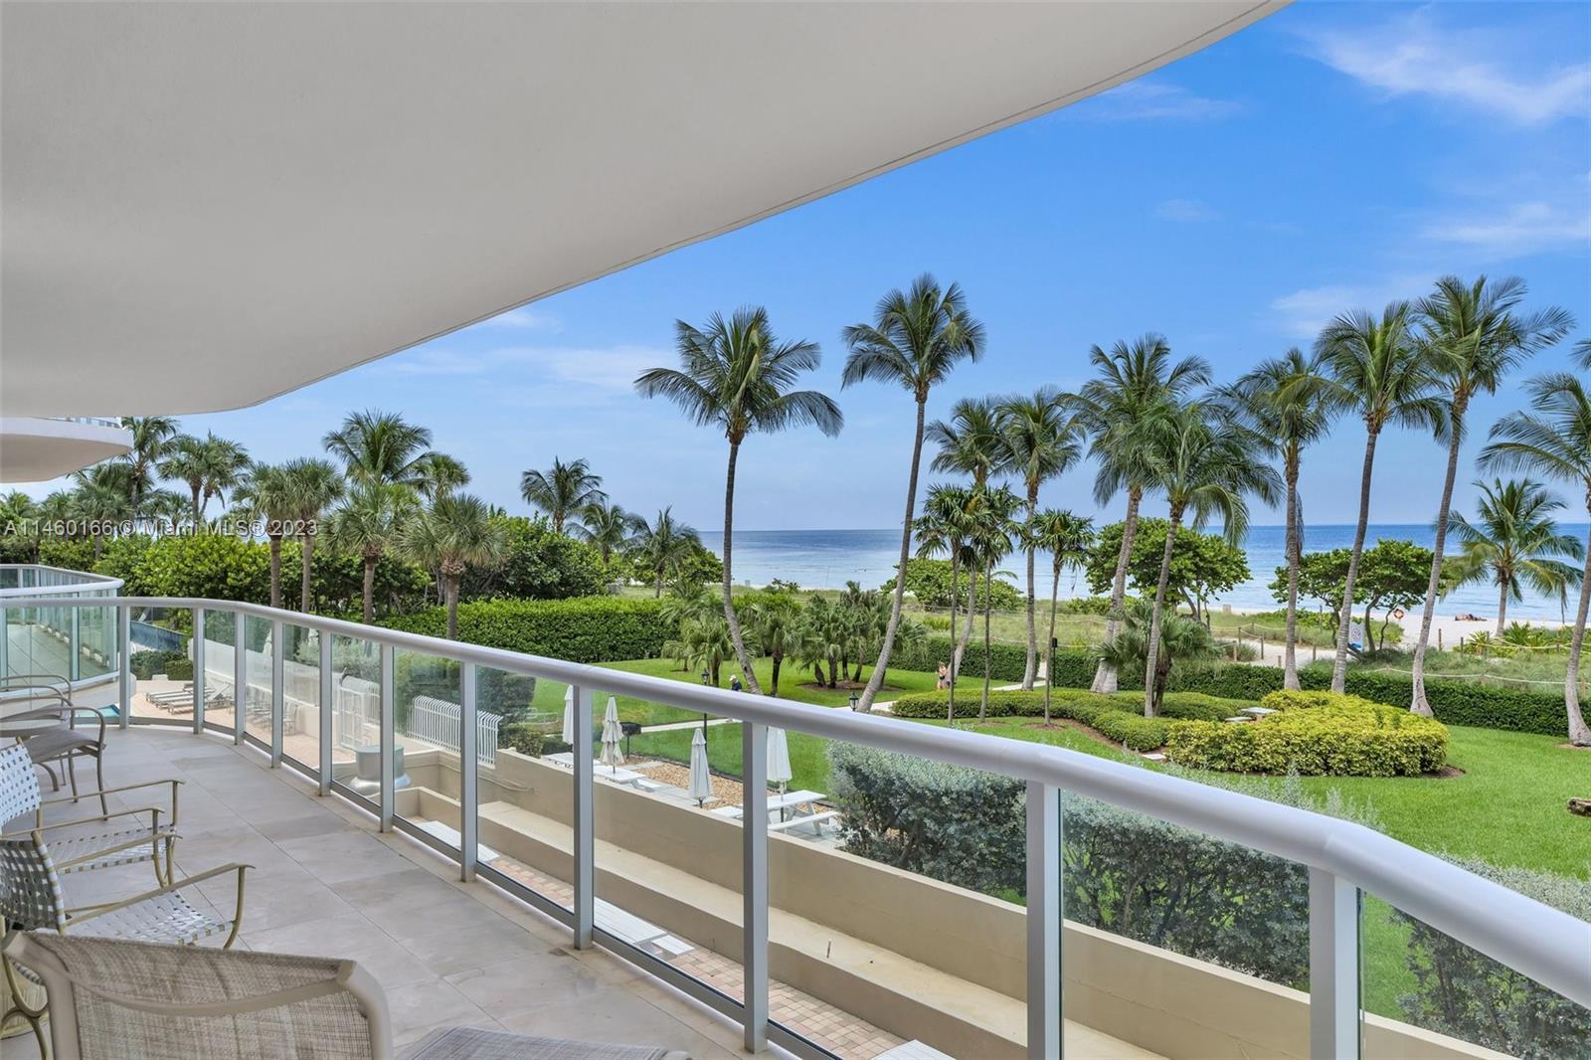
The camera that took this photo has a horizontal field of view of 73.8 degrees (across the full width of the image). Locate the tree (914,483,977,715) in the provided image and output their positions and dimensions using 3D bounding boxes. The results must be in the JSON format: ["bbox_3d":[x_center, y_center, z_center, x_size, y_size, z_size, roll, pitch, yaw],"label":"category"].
[{"bbox_3d":[5.570,2.727,39.443,2.220,8.970,2.110,-1,0,0],"label":"tree"}]

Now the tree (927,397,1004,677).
[{"bbox_3d":[7.740,0.501,47.500,3.900,12.919,4.200,0,0,9],"label":"tree"}]

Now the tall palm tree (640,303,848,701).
[{"bbox_3d":[-2.311,-1.142,43.800,8.400,16.200,7.600,0,0,-3],"label":"tall palm tree"}]

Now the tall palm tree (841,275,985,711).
[{"bbox_3d":[4.487,-1.389,40.500,5.600,16.689,5.800,0,0,6],"label":"tall palm tree"}]

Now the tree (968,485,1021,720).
[{"bbox_3d":[7.240,2.647,38.600,2.050,8.553,2.100,0,0,11],"label":"tree"}]

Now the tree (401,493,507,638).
[{"bbox_3d":[-13.512,2.953,42.000,4.230,8.860,4.020,-1,0,0],"label":"tree"}]

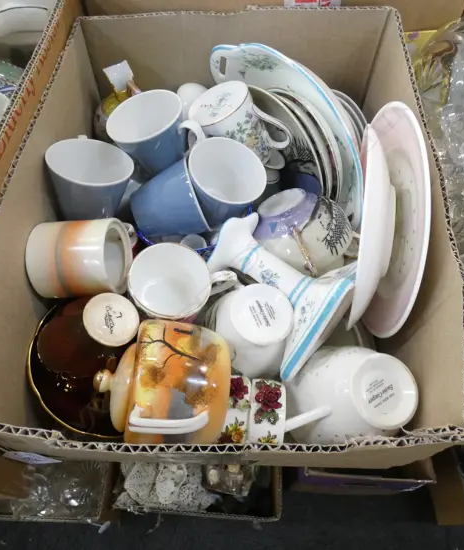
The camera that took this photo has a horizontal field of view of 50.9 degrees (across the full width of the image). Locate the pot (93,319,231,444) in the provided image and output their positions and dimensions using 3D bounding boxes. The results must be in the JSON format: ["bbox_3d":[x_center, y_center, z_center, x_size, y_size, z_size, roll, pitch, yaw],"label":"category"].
[{"bbox_3d":[-0.056,0.096,0.415,0.117,0.148,0.108,8,93,-10],"label":"pot"}]

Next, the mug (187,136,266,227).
[{"bbox_3d":[-0.011,-0.101,0.536,0.085,0.069,0.108,29,56,-6],"label":"mug"}]

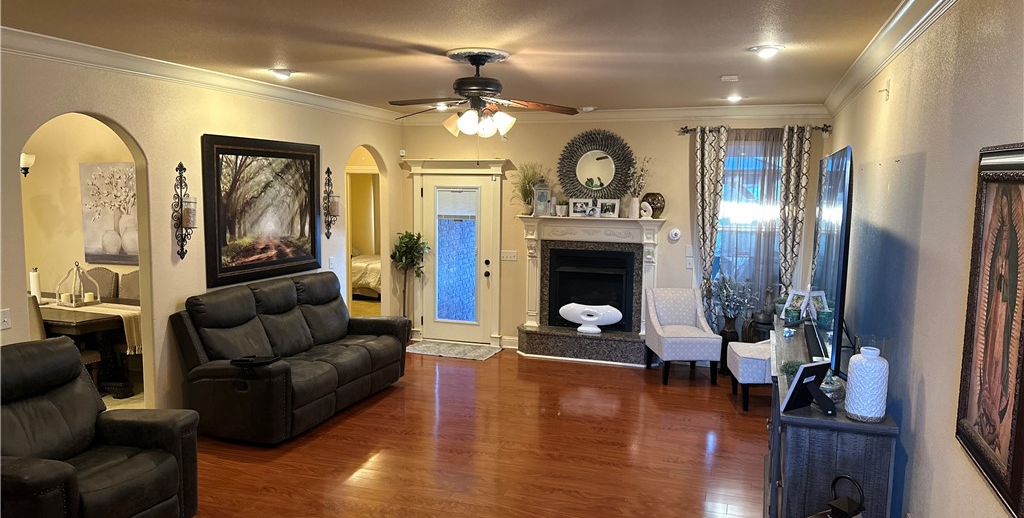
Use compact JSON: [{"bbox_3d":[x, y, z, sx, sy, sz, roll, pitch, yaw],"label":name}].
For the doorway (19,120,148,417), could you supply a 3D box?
[{"bbox_3d":[-2.777,0.226,4.655,0.140,2.330,0.930,3,6,19],"label":"doorway"}]

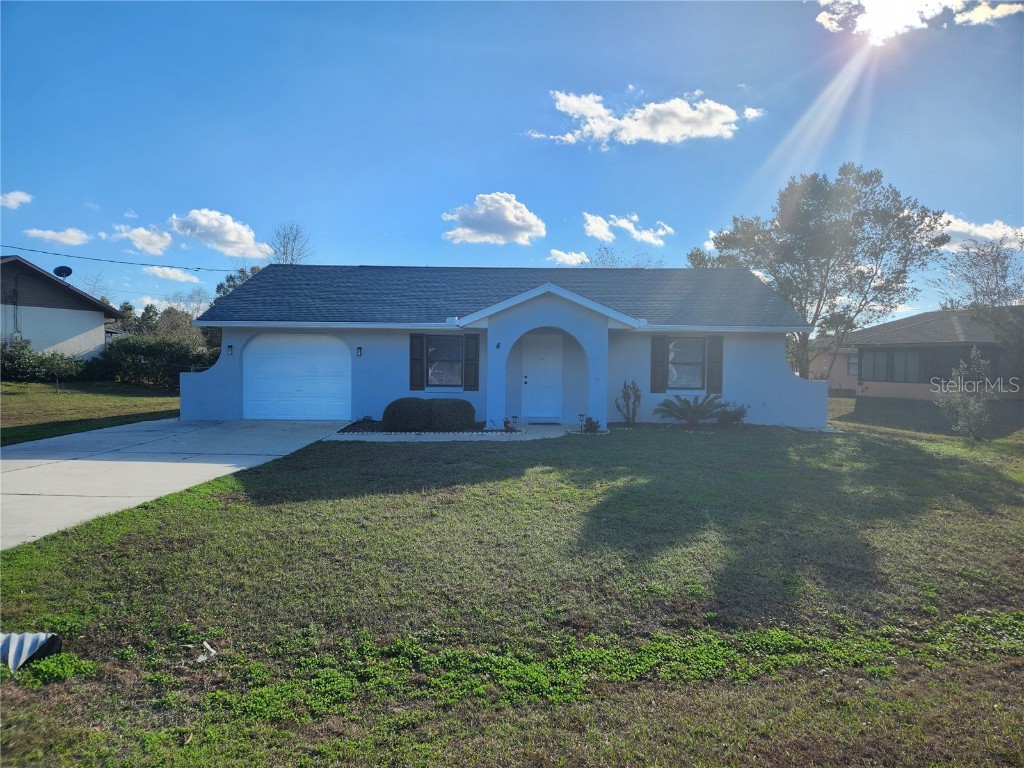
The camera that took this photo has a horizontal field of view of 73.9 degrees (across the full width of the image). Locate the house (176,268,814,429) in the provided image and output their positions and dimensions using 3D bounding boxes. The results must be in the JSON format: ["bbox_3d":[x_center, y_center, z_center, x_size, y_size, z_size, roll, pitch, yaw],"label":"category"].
[{"bbox_3d":[-0.080,-1.370,20.700,16.100,4.550,10.500,1,2,2],"label":"house"}]

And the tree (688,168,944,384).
[{"bbox_3d":[11.450,-3.700,25.400,9.500,9.100,8.800,1,2,0],"label":"tree"}]

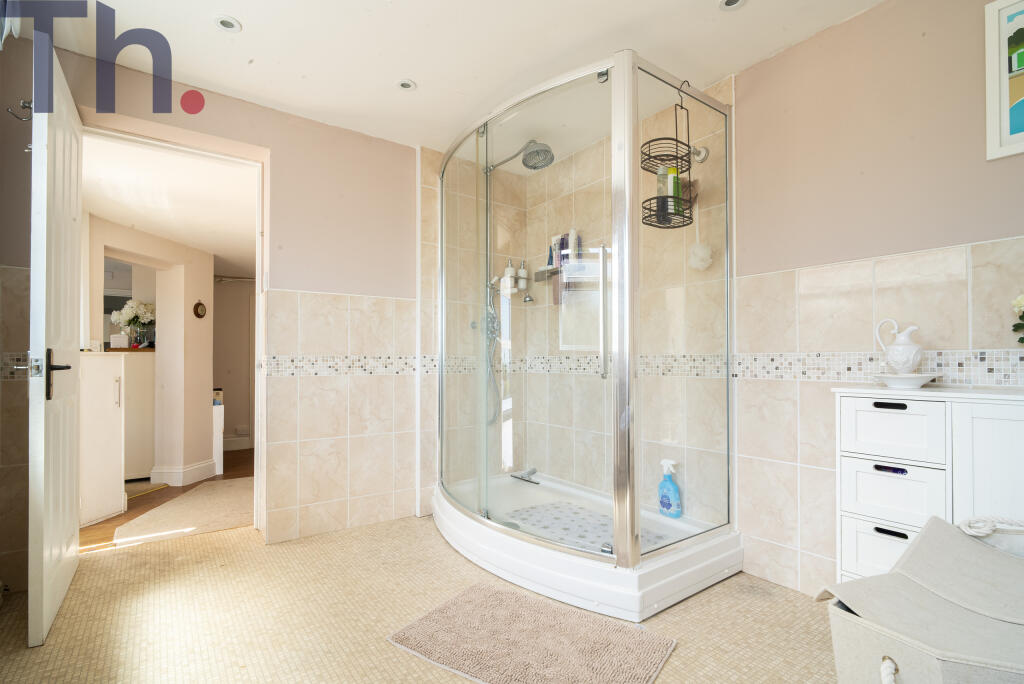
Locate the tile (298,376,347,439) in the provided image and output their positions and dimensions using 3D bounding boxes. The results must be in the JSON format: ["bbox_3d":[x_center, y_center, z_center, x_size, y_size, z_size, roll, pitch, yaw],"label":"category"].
[{"bbox_3d":[-1.003,0.354,2.440,0.247,0.331,0.010,1,-1,-32],"label":"tile"}]

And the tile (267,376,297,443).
[{"bbox_3d":[-1.158,0.341,2.299,0.135,0.332,0.010,0,-1,-30],"label":"tile"}]

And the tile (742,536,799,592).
[{"bbox_3d":[1.075,0.913,1.907,0.010,0.157,0.250,1,-3,-37],"label":"tile"}]

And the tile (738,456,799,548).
[{"bbox_3d":[1.077,0.658,1.921,0.010,0.331,0.250,1,-1,-32],"label":"tile"}]

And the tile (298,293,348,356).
[{"bbox_3d":[-1.003,-0.093,2.447,0.247,0.329,0.010,1,-1,-32],"label":"tile"}]

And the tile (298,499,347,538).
[{"bbox_3d":[-1.003,0.937,2.431,0.247,0.161,0.010,1,-1,-32],"label":"tile"}]

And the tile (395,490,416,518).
[{"bbox_3d":[-0.608,0.924,2.596,0.127,0.155,0.010,0,-1,-30],"label":"tile"}]

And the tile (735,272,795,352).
[{"bbox_3d":[1.077,-0.124,1.932,0.010,0.329,0.250,1,-1,-32],"label":"tile"}]

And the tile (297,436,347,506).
[{"bbox_3d":[-0.986,0.688,2.388,0.244,0.334,0.010,0,-1,-30],"label":"tile"}]

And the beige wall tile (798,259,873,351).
[{"bbox_3d":[1.191,-0.122,1.683,0.010,0.325,0.238,0,-1,-37],"label":"beige wall tile"}]

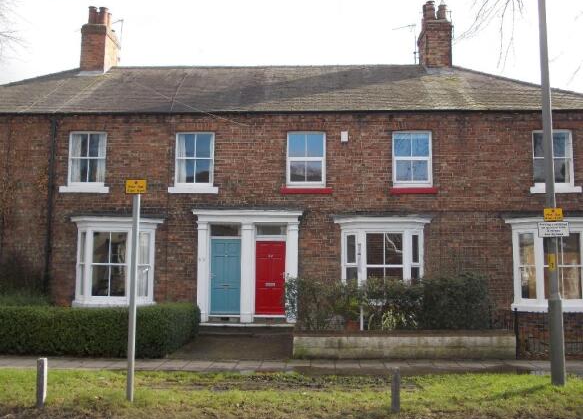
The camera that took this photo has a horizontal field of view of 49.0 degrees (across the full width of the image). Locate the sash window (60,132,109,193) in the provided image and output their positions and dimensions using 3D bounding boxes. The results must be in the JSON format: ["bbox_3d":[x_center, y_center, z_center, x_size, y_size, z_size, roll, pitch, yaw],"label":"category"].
[{"bbox_3d":[-5.569,-1.270,17.366,1.373,1.679,0.210,0,-6,3],"label":"sash window"}]

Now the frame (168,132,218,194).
[{"bbox_3d":[-2.611,-1.246,17.228,1.346,1.660,0.210,0,-6,3],"label":"frame"}]

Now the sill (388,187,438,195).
[{"bbox_3d":[3.227,-0.479,16.852,1.265,0.178,0.180,0,-6,3],"label":"sill"}]

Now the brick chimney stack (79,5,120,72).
[{"bbox_3d":[-6.464,-5.604,21.777,0.824,2.391,1.450,0,-6,3],"label":"brick chimney stack"}]

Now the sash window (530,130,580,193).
[{"bbox_3d":[6.905,-1.253,16.793,1.278,1.684,0.210,0,-6,3],"label":"sash window"}]

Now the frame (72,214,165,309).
[{"bbox_3d":[-4.669,1.382,16.693,2.438,2.300,0.670,0,-6,2],"label":"frame"}]

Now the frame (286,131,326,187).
[{"bbox_3d":[0.399,-1.338,17.151,1.044,1.504,0.130,0,-6,3],"label":"frame"}]

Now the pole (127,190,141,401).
[{"bbox_3d":[-2.019,1.089,8.185,0.085,2.663,0.085,0,-6,2],"label":"pole"}]

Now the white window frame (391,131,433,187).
[{"bbox_3d":[3.206,-1.324,17.020,1.057,1.511,0.130,0,-6,3],"label":"white window frame"}]

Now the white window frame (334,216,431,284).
[{"bbox_3d":[2.396,1.345,16.521,2.503,2.253,0.650,0,-6,2],"label":"white window frame"}]

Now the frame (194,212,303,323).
[{"bbox_3d":[-1.131,1.497,16.808,2.869,2.951,0.370,0,-6,2],"label":"frame"}]

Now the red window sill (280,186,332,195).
[{"bbox_3d":[0.416,-0.480,17.070,1.386,0.177,0.170,0,-6,2],"label":"red window sill"}]

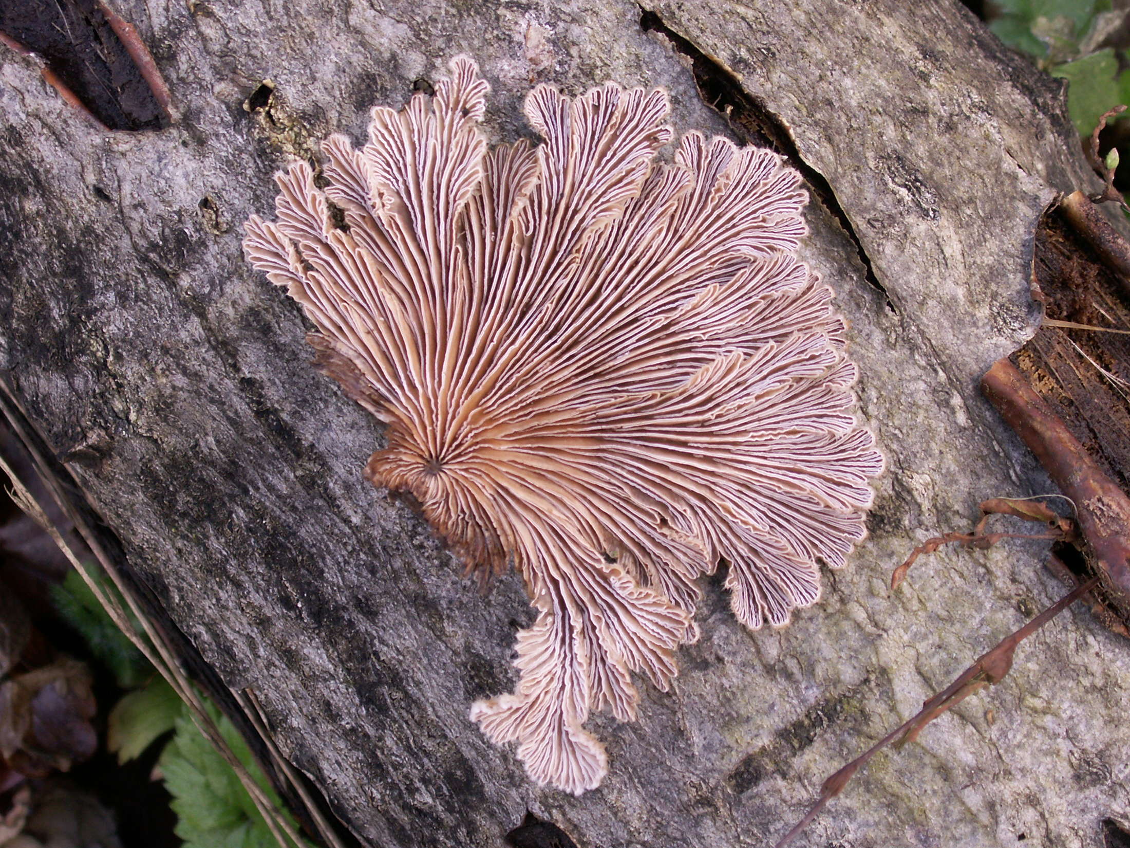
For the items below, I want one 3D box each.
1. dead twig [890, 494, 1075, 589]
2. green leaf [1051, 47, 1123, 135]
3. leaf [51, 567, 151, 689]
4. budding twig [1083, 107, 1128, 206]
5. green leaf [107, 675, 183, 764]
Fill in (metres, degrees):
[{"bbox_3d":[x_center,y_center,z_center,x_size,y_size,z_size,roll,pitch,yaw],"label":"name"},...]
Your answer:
[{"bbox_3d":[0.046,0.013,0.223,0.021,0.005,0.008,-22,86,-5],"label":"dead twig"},{"bbox_3d":[0.076,-0.048,0.295,0.012,0.004,0.014,-39,82,-14],"label":"green leaf"},{"bbox_3d":[-0.068,0.030,0.300,0.013,0.006,0.019,-37,75,-4],"label":"leaf"},{"bbox_3d":[0.070,-0.034,0.260,0.006,0.015,0.006,0,26,0],"label":"budding twig"},{"bbox_3d":[-0.062,0.044,0.300,0.010,0.005,0.017,37,86,14],"label":"green leaf"}]

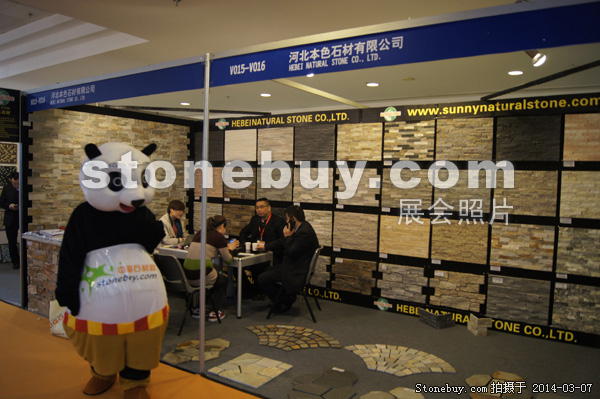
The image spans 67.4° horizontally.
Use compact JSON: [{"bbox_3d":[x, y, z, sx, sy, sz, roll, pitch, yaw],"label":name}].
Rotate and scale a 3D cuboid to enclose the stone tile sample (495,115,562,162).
[{"bbox_3d":[2.321,-0.619,4.593,0.612,0.461,0.030,3,3,33],"label":"stone tile sample"}]

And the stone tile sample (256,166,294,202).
[{"bbox_3d":[-0.356,-0.219,6.359,0.603,0.466,0.030,3,3,31],"label":"stone tile sample"}]

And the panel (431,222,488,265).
[{"bbox_3d":[1.770,0.466,4.976,0.612,0.461,0.030,3,3,33],"label":"panel"}]

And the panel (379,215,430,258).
[{"bbox_3d":[1.252,0.438,5.397,0.603,0.463,0.030,3,3,31],"label":"panel"}]

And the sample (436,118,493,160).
[{"bbox_3d":[1.829,-0.661,5.003,0.601,0.466,0.030,3,3,33],"label":"sample"}]

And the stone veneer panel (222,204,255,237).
[{"bbox_3d":[-0.920,0.322,6.786,0.613,0.464,0.030,3,3,33],"label":"stone veneer panel"}]

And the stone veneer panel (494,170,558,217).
[{"bbox_3d":[2.351,-0.072,4.716,0.603,0.466,0.030,3,3,31],"label":"stone veneer panel"}]

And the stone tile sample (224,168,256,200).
[{"bbox_3d":[-0.897,-0.248,6.687,0.603,0.466,0.030,3,3,31],"label":"stone tile sample"}]

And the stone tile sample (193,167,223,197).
[{"bbox_3d":[-1.430,-0.268,7.027,0.612,0.461,0.030,3,3,33],"label":"stone tile sample"}]

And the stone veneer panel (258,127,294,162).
[{"bbox_3d":[-0.342,-0.771,6.309,0.612,0.461,0.030,3,3,33],"label":"stone veneer panel"}]

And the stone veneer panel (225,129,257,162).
[{"bbox_3d":[-0.879,-0.800,6.656,0.612,0.461,0.030,3,3,33],"label":"stone veneer panel"}]

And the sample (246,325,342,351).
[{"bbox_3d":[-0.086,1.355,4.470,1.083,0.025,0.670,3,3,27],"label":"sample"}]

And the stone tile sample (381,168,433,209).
[{"bbox_3d":[1.255,-0.122,5.295,0.612,0.461,0.030,3,3,33],"label":"stone tile sample"}]

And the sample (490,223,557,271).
[{"bbox_3d":[2.335,0.497,4.739,0.603,0.463,0.030,3,3,31],"label":"sample"}]

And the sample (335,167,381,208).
[{"bbox_3d":[0.727,-0.160,5.702,0.603,0.466,0.030,3,3,31],"label":"sample"}]

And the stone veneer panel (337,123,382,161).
[{"bbox_3d":[0.737,-0.722,5.633,0.615,0.463,0.030,3,3,33],"label":"stone veneer panel"}]

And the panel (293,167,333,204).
[{"bbox_3d":[0.186,-0.189,6.030,0.603,0.466,0.030,3,3,31],"label":"panel"}]

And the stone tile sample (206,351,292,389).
[{"bbox_3d":[-0.388,1.377,3.626,0.487,0.020,0.491,3,3,33],"label":"stone tile sample"}]

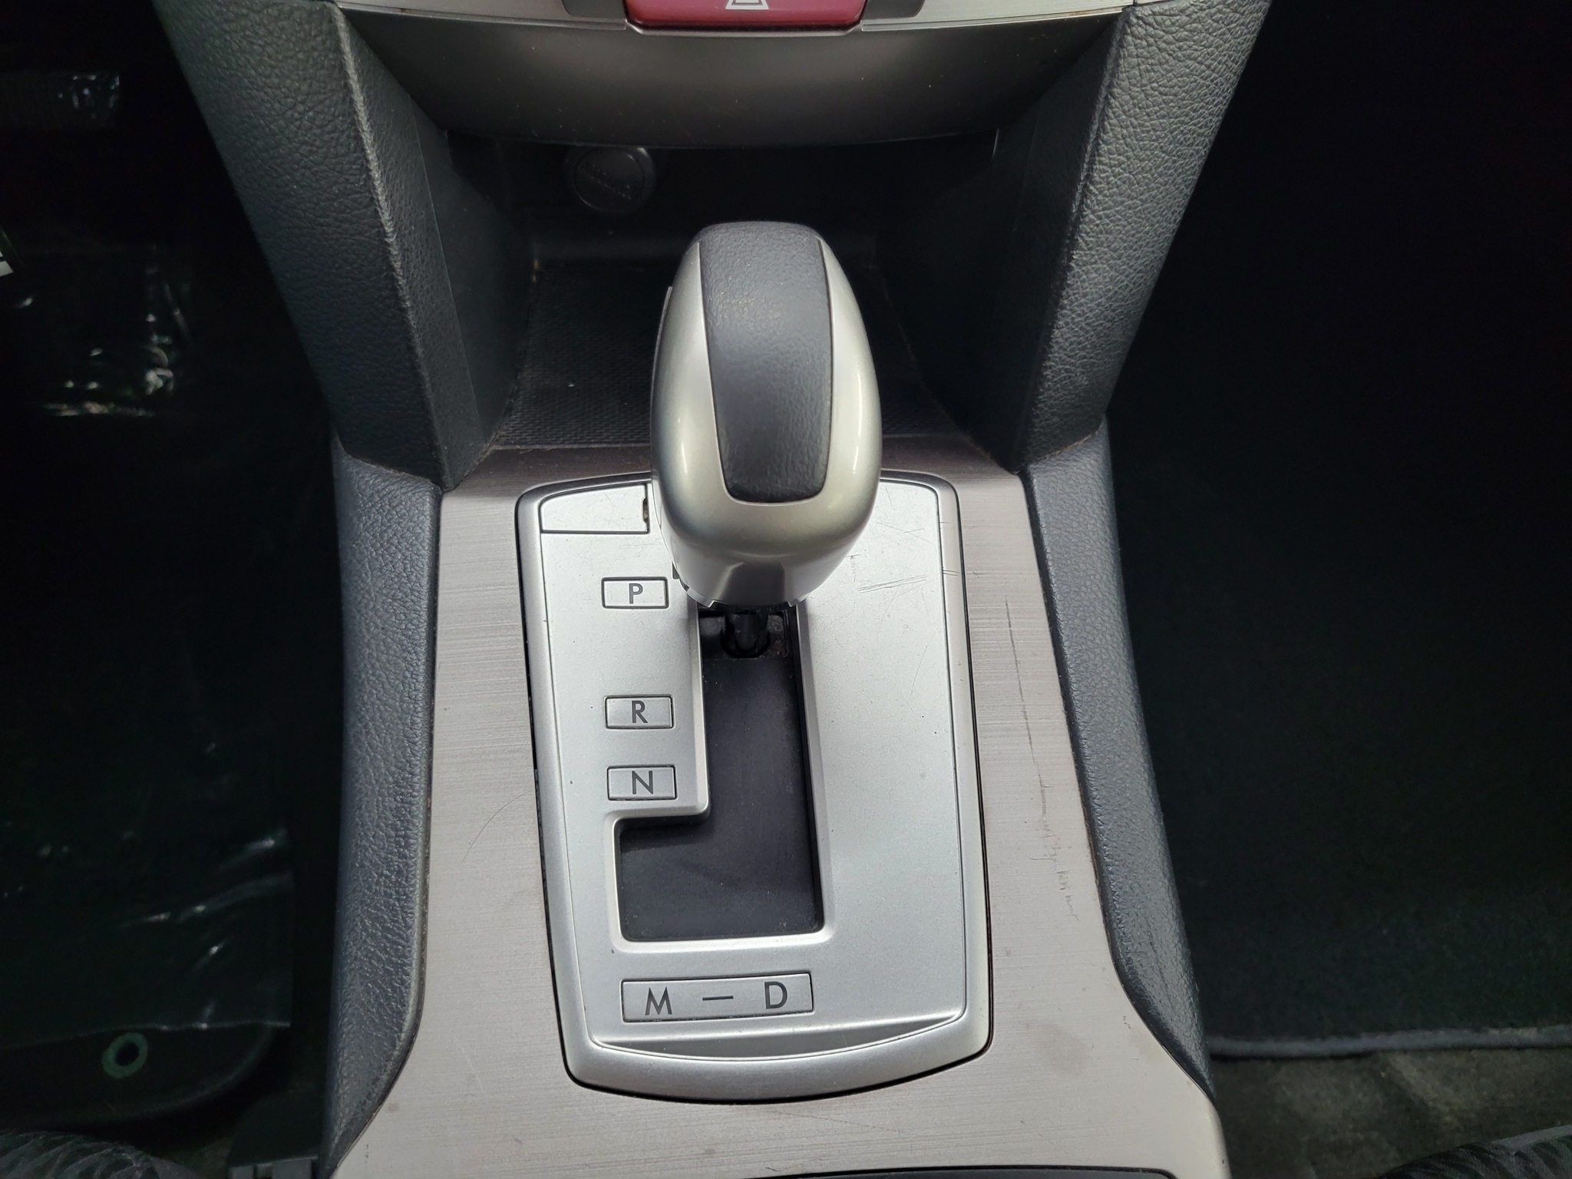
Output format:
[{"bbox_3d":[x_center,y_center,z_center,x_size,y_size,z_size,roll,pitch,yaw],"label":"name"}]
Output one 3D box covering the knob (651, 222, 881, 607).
[{"bbox_3d":[-0.005,-0.042,0.298,0.056,0.093,0.067,-3,66,0],"label":"knob"}]

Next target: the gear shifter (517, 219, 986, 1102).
[{"bbox_3d":[-0.012,0.023,0.286,0.134,0.111,0.195,-3,71,0],"label":"gear shifter"}]

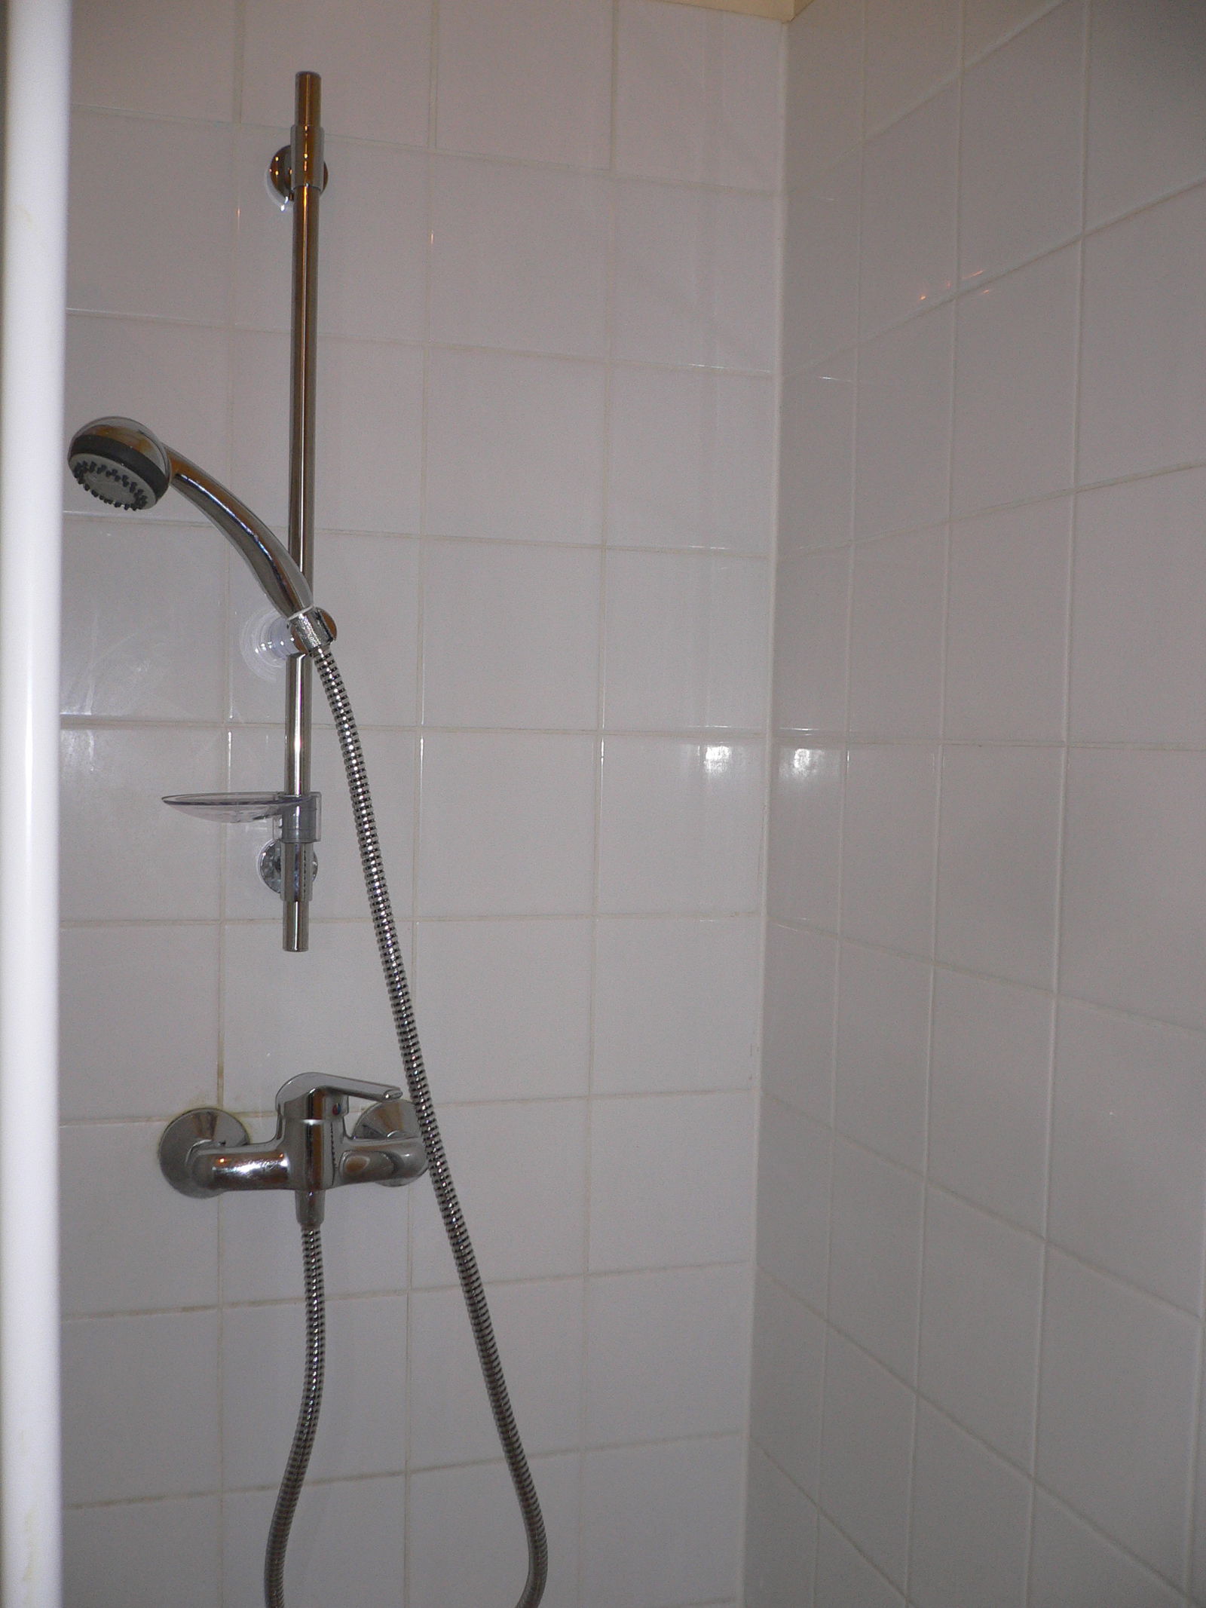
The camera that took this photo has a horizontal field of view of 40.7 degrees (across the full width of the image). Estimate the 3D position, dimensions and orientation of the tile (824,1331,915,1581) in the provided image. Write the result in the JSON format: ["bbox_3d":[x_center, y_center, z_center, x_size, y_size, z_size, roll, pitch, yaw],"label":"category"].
[{"bbox_3d":[0.203,0.487,1.223,0.010,0.150,0.145,0,3,-19],"label":"tile"}]

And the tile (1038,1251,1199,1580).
[{"bbox_3d":[0.300,0.350,0.945,0.010,0.150,0.144,0,3,-19],"label":"tile"}]

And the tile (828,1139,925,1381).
[{"bbox_3d":[0.205,0.333,1.203,0.010,0.150,0.143,1,3,-19],"label":"tile"}]

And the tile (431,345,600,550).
[{"bbox_3d":[-0.070,-0.285,1.302,0.148,0.148,0.010,1,3,-19],"label":"tile"}]

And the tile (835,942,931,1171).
[{"bbox_3d":[0.207,0.180,1.183,0.010,0.148,0.141,1,3,-19],"label":"tile"}]

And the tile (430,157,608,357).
[{"bbox_3d":[-0.067,-0.440,1.313,0.148,0.150,0.010,0,3,-17],"label":"tile"}]

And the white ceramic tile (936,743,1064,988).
[{"bbox_3d":[0.260,0.037,1.055,0.010,0.150,0.143,1,3,-19],"label":"white ceramic tile"}]

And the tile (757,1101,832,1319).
[{"bbox_3d":[0.159,0.326,1.336,0.010,0.150,0.142,1,3,-19],"label":"tile"}]

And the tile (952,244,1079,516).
[{"bbox_3d":[0.263,-0.263,1.028,0.010,0.148,0.141,1,3,-19],"label":"tile"}]

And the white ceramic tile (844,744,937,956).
[{"bbox_3d":[0.211,0.029,1.176,0.010,0.148,0.141,1,3,-19],"label":"white ceramic tile"}]

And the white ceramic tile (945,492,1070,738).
[{"bbox_3d":[0.260,-0.114,1.035,0.010,0.148,0.141,1,3,-19],"label":"white ceramic tile"}]

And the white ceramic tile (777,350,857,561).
[{"bbox_3d":[0.175,-0.282,1.318,0.010,0.150,0.144,0,3,-19],"label":"white ceramic tile"}]

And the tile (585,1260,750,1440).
[{"bbox_3d":[0.055,0.475,1.403,0.149,0.150,0.010,0,3,-17],"label":"tile"}]

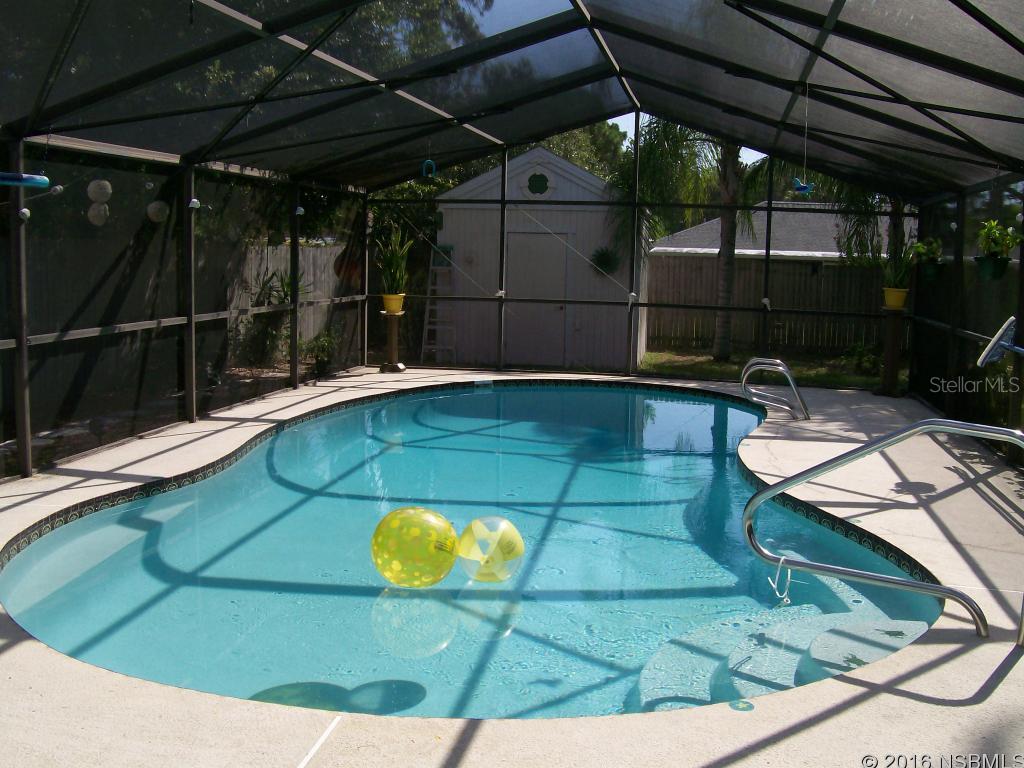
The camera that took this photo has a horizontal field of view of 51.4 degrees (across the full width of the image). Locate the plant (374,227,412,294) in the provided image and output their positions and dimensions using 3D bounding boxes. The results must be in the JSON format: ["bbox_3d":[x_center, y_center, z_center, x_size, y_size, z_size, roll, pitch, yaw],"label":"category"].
[{"bbox_3d":[-1.537,-1.589,13.814,0.480,0.856,0.460,1,7,0],"label":"plant"}]

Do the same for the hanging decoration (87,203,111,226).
[{"bbox_3d":[-3.548,-1.458,9.136,0.184,0.197,0.172,3,8,11],"label":"hanging decoration"}]

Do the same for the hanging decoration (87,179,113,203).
[{"bbox_3d":[-3.535,-1.656,9.136,0.202,0.189,0.189,3,8,11],"label":"hanging decoration"}]

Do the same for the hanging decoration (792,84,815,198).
[{"bbox_3d":[2.325,-1.939,8.480,0.180,0.880,0.130,3,8,11],"label":"hanging decoration"}]

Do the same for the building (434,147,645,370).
[{"bbox_3d":[0.624,-2.011,16.820,3.100,3.150,2.500,3,8,11],"label":"building"}]

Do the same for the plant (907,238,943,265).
[{"bbox_3d":[4.551,-1.473,11.750,0.380,0.310,0.390,3,8,11],"label":"plant"}]

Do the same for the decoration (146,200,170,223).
[{"bbox_3d":[-3.366,-1.640,10.125,0.209,0.209,0.200,3,8,11],"label":"decoration"}]

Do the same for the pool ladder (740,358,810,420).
[{"bbox_3d":[2.735,0.031,11.066,0.723,0.585,0.610,3,8,11],"label":"pool ladder"}]

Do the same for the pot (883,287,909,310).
[{"bbox_3d":[4.577,-1.020,12.709,0.300,0.280,0.300,3,8,11],"label":"pot"}]

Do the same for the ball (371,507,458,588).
[{"bbox_3d":[-0.515,0.864,5.630,0.440,0.430,0.440,1,7,0],"label":"ball"}]

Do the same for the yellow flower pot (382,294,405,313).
[{"bbox_3d":[-1.540,-1.031,13.814,0.290,0.255,0.290,1,7,0],"label":"yellow flower pot"}]

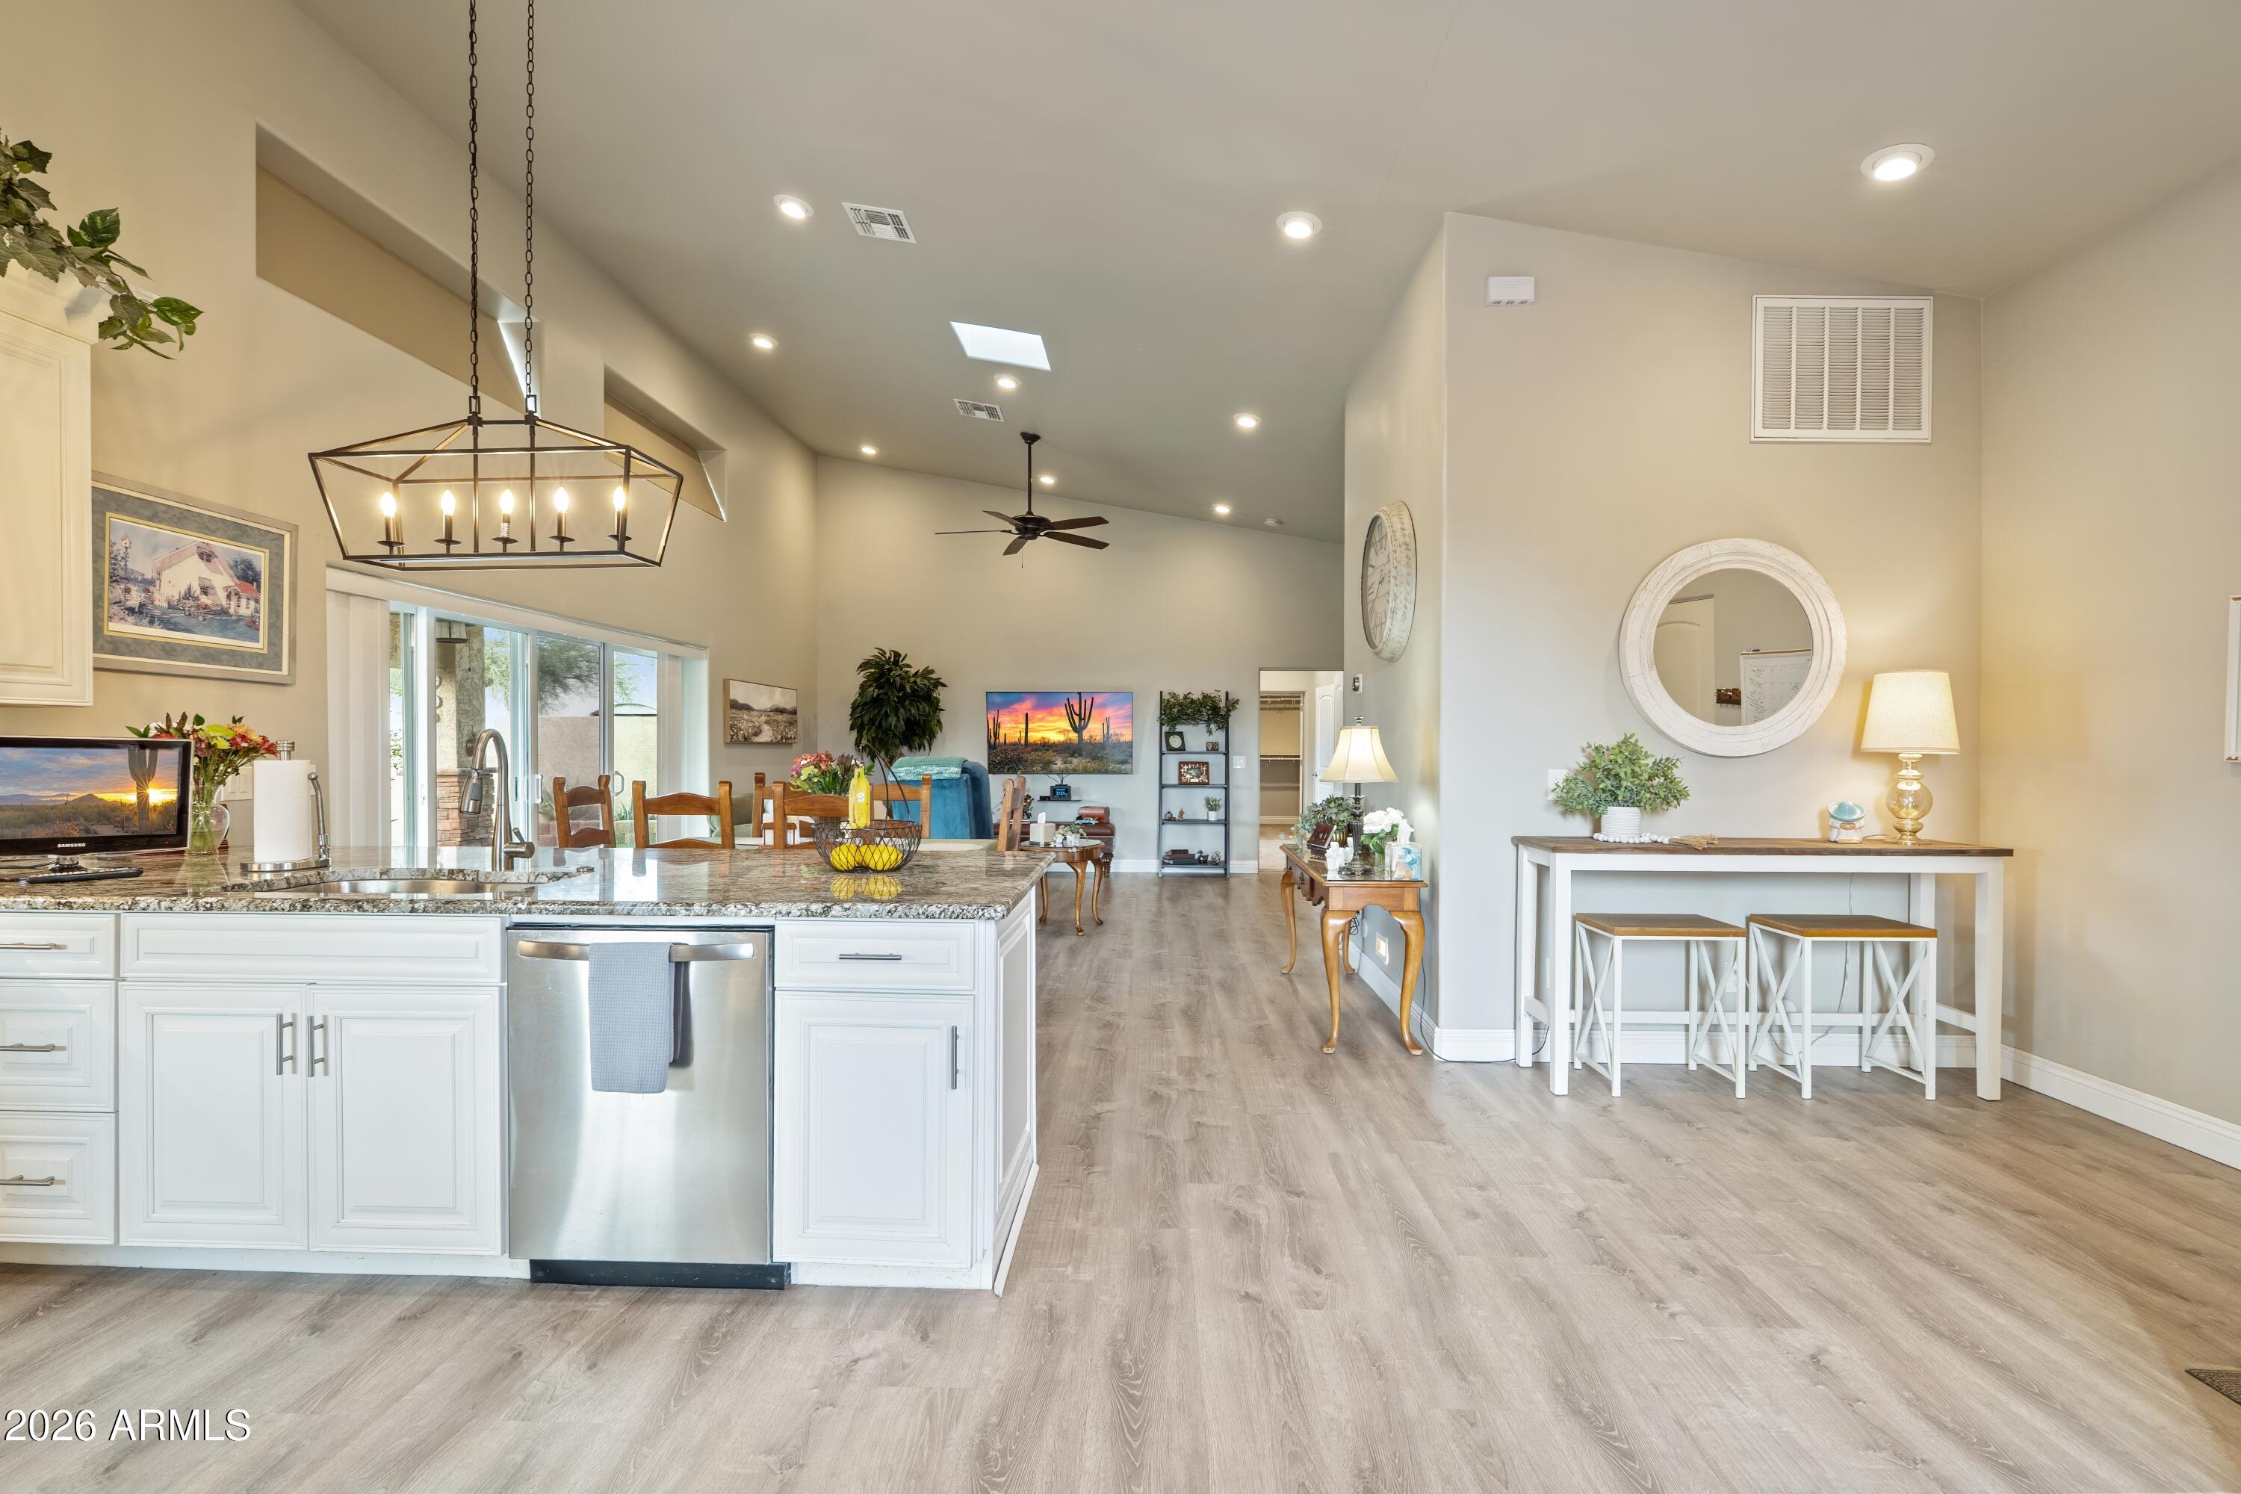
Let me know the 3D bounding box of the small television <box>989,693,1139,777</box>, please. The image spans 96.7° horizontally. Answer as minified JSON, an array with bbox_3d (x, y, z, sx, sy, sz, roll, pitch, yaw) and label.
[{"bbox_3d":[-0.597,-0.140,9.800,1.460,0.825,0.060,0,0,2],"label":"small television"}]

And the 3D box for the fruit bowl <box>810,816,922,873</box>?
[{"bbox_3d":[-0.727,0.280,2.841,0.310,0.140,0.310,0,0,0],"label":"fruit bowl"}]

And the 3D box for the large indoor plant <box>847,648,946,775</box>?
[{"bbox_3d":[-2.083,0.159,9.288,0.900,2.150,0.850,0,0,2],"label":"large indoor plant"}]

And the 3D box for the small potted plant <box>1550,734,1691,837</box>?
[{"bbox_3d":[1.894,0.149,3.760,0.500,0.410,0.400,0,0,2],"label":"small potted plant"}]

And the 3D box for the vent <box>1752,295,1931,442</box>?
[{"bbox_3d":[2.871,-1.500,3.961,0.700,0.575,0.025,0,0,2],"label":"vent"}]

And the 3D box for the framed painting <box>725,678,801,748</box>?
[{"bbox_3d":[-3.062,-0.282,8.573,0.050,0.510,1.450,0,0,2],"label":"framed painting"}]

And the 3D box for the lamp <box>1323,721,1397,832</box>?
[{"bbox_3d":[1.076,0.202,4.442,0.350,0.670,0.350,0,0,2],"label":"lamp"}]

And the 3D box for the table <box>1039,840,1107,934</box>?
[{"bbox_3d":[-0.405,0.962,6.854,0.600,0.580,0.560,0,0,2],"label":"table"}]

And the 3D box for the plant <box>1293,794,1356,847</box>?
[{"bbox_3d":[1.125,0.404,5.258,0.380,0.320,0.350,0,0,2],"label":"plant"}]

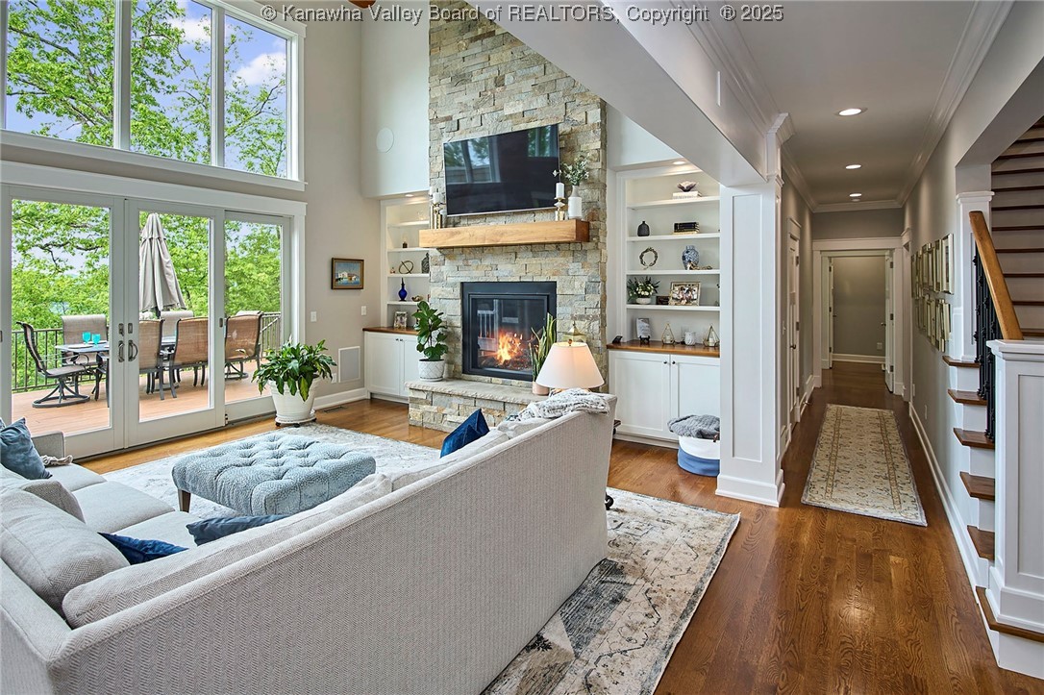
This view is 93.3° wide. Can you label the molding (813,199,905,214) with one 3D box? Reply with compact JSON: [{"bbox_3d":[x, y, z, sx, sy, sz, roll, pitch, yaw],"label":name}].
[{"bbox_3d":[4.786,-2.002,7.019,1.010,0.116,0.111,4,7,32],"label":"molding"}]

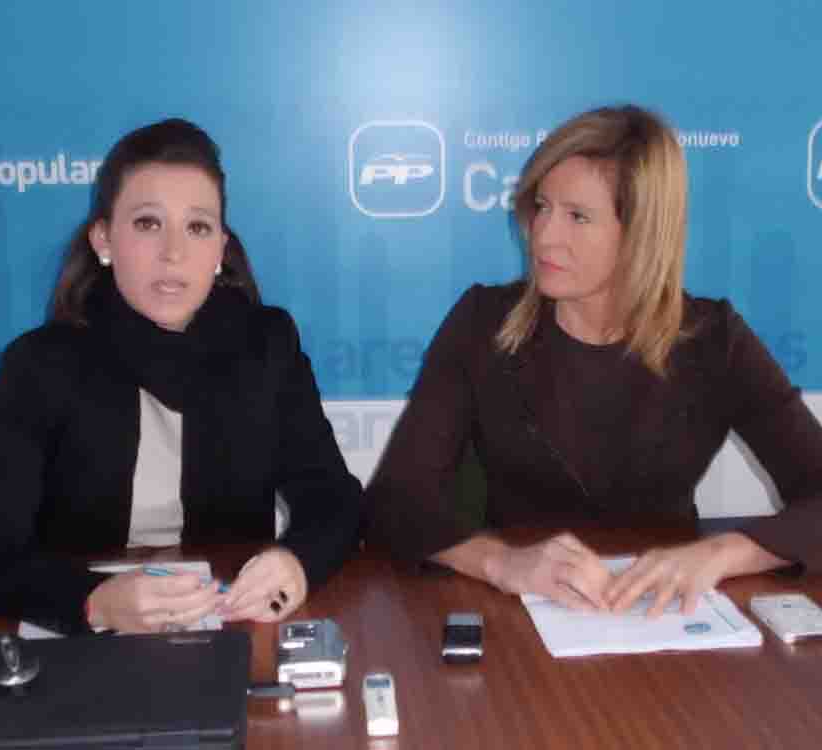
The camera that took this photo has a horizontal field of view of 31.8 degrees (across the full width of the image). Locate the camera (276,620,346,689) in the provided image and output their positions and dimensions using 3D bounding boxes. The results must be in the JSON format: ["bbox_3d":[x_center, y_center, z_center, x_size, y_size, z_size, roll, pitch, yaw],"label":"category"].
[{"bbox_3d":[-0.095,0.264,1.372,0.061,0.026,0.112,-1,10,-6],"label":"camera"}]

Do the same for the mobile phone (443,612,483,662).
[{"bbox_3d":[0.053,0.259,1.426,0.041,0.015,0.102,0,10,3],"label":"mobile phone"}]

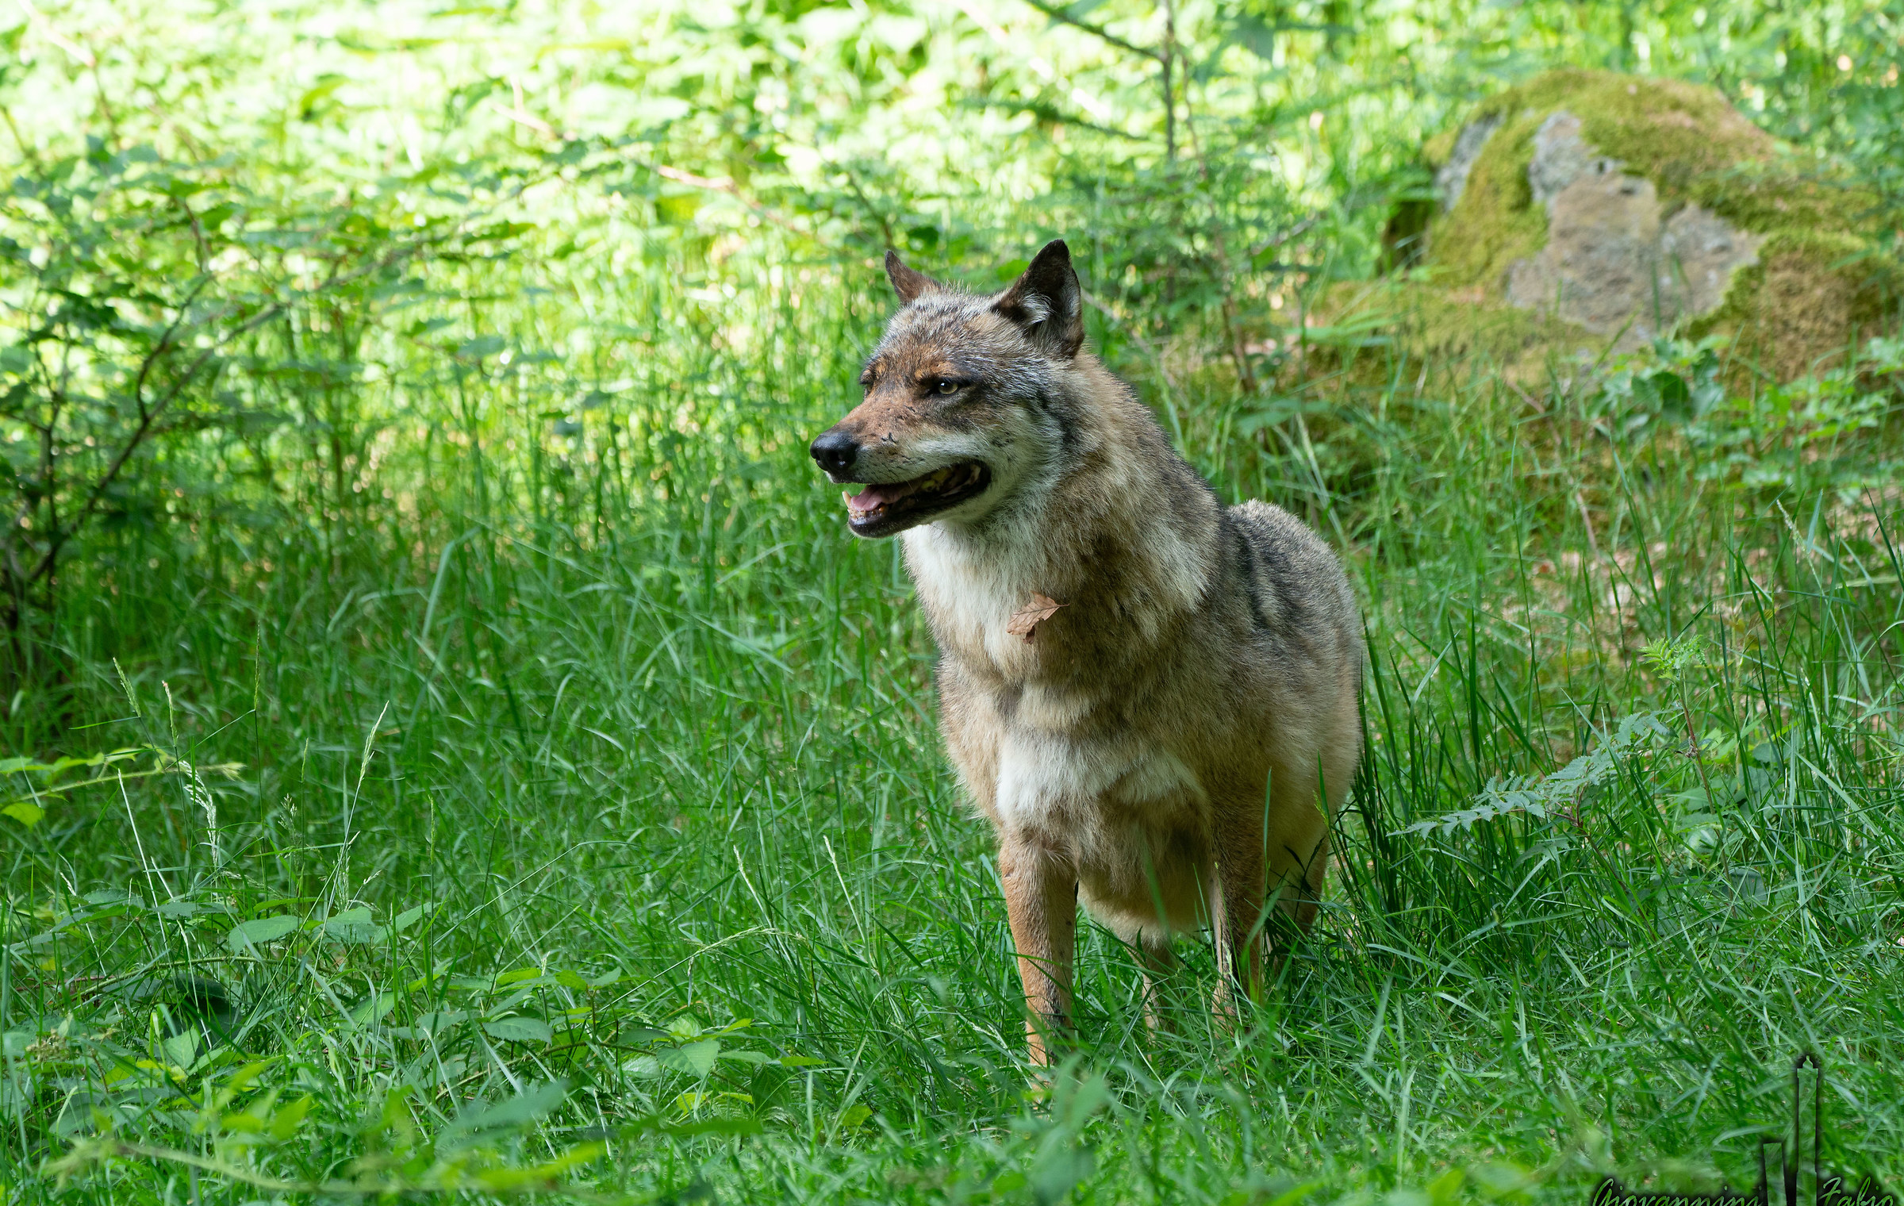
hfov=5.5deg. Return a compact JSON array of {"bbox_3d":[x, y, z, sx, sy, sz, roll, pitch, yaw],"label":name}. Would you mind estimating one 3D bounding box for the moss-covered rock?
[{"bbox_3d":[0.881,-0.472,26.200,0.760,0.450,0.600,0,5,0],"label":"moss-covered rock"}]

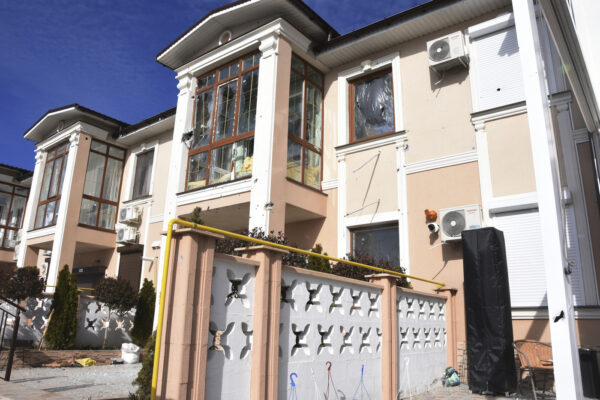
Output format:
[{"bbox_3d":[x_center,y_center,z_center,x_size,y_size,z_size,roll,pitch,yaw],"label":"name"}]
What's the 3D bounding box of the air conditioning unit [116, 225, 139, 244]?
[{"bbox_3d":[-5.308,1.084,13.773,0.707,0.444,0.263,-10,-19,36],"label":"air conditioning unit"}]

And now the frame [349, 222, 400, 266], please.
[{"bbox_3d":[1.477,1.207,8.773,1.081,1.515,0.121,-10,-19,36],"label":"frame"}]

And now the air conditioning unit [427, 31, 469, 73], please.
[{"bbox_3d":[2.816,-2.811,8.570,0.687,0.535,0.273,-10,-19,36],"label":"air conditioning unit"}]

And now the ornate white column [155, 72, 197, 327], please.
[{"bbox_3d":[-2.712,0.053,10.194,0.545,6.363,0.444,-10,-19,36],"label":"ornate white column"}]

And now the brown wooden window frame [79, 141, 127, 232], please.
[{"bbox_3d":[-6.300,-0.475,14.388,0.121,2.878,1.313,-10,-19,36],"label":"brown wooden window frame"}]

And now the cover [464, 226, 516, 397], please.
[{"bbox_3d":[2.725,1.562,6.497,0.505,2.252,0.485,-10,-19,36],"label":"cover"}]

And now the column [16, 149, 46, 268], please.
[{"bbox_3d":[-8.839,1.315,14.803,0.545,6.010,0.444,-10,-19,36],"label":"column"}]

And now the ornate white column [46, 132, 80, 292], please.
[{"bbox_3d":[-6.920,0.987,13.393,0.545,6.010,0.444,-10,-19,36],"label":"ornate white column"}]

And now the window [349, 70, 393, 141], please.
[{"bbox_3d":[1.554,-2.010,9.678,1.081,1.535,0.121,-10,-19,36],"label":"window"}]

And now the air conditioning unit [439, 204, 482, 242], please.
[{"bbox_3d":[2.771,0.420,7.635,0.687,0.535,0.273,-10,-19,36],"label":"air conditioning unit"}]

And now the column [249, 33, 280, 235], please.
[{"bbox_3d":[-0.608,-0.283,8.641,0.545,6.312,0.444,-10,-19,36],"label":"column"}]

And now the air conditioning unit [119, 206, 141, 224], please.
[{"bbox_3d":[-5.273,0.473,13.929,0.707,0.444,0.263,-10,-19,36],"label":"air conditioning unit"}]

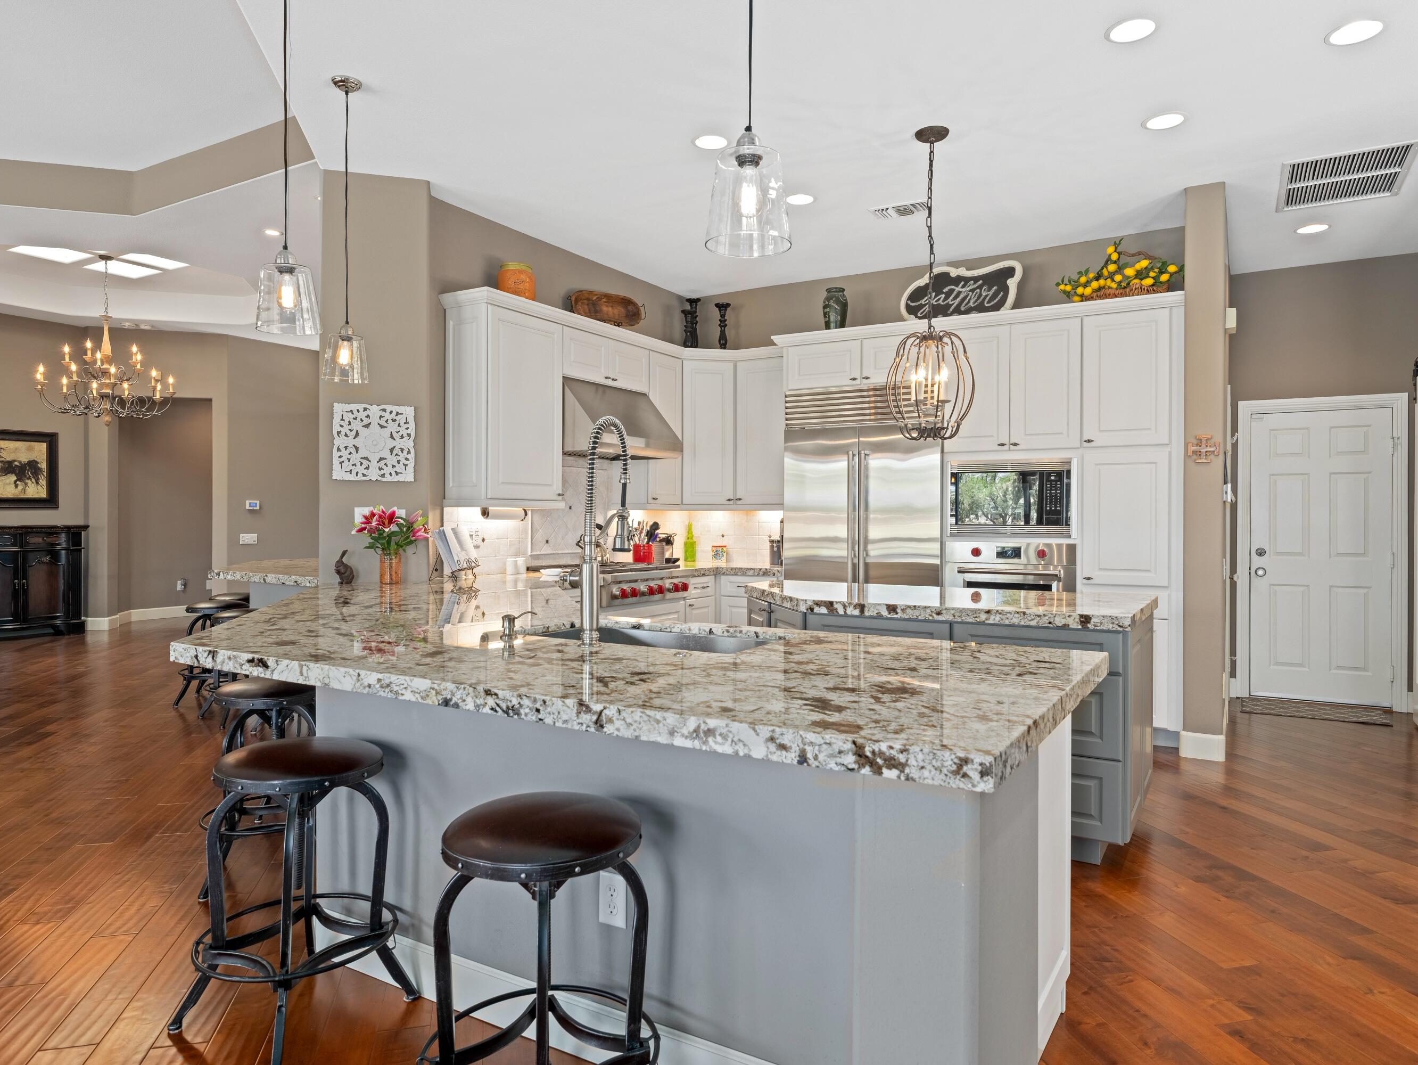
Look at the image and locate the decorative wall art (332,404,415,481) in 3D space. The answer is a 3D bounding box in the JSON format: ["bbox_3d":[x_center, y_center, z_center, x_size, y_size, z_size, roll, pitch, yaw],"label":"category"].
[{"bbox_3d":[-1.761,-0.472,4.660,0.410,0.405,0.025,0,1,-14],"label":"decorative wall art"}]

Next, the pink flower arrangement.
[{"bbox_3d":[-1.653,-0.003,4.620,0.400,0.265,0.330,0,0,-14],"label":"pink flower arrangement"}]

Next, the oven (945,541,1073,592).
[{"bbox_3d":[1.950,0.421,5.579,0.757,0.715,0.600,0,1,31],"label":"oven"}]

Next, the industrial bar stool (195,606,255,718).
[{"bbox_3d":[-2.840,0.826,5.460,0.460,0.670,0.460,0,1,-14],"label":"industrial bar stool"}]

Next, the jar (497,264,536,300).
[{"bbox_3d":[-1.141,-1.442,5.257,0.225,0.310,0.225,0,1,0],"label":"jar"}]

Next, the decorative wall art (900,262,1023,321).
[{"bbox_3d":[1.631,-1.515,5.790,0.808,0.385,0.060,1,1,31],"label":"decorative wall art"}]

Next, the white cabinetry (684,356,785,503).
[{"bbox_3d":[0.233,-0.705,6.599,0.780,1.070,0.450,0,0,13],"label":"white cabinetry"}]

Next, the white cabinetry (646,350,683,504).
[{"bbox_3d":[-0.443,-0.737,6.442,0.320,1.070,0.420,0,1,31],"label":"white cabinetry"}]

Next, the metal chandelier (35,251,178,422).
[{"bbox_3d":[-5.501,-1.743,8.082,1.080,1.500,1.080,1,1,31],"label":"metal chandelier"}]

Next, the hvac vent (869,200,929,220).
[{"bbox_3d":[1.126,-1.856,5.125,0.365,0.025,0.225,0,1,31],"label":"hvac vent"}]

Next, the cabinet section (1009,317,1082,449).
[{"bbox_3d":[2.121,-0.863,5.445,0.396,0.743,0.560,1,1,30],"label":"cabinet section"}]

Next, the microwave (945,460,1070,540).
[{"bbox_3d":[1.900,-0.205,5.502,0.720,0.475,0.420,1,1,31],"label":"microwave"}]

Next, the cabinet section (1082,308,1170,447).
[{"bbox_3d":[2.492,-0.861,5.226,0.447,0.740,0.560,1,1,30],"label":"cabinet section"}]

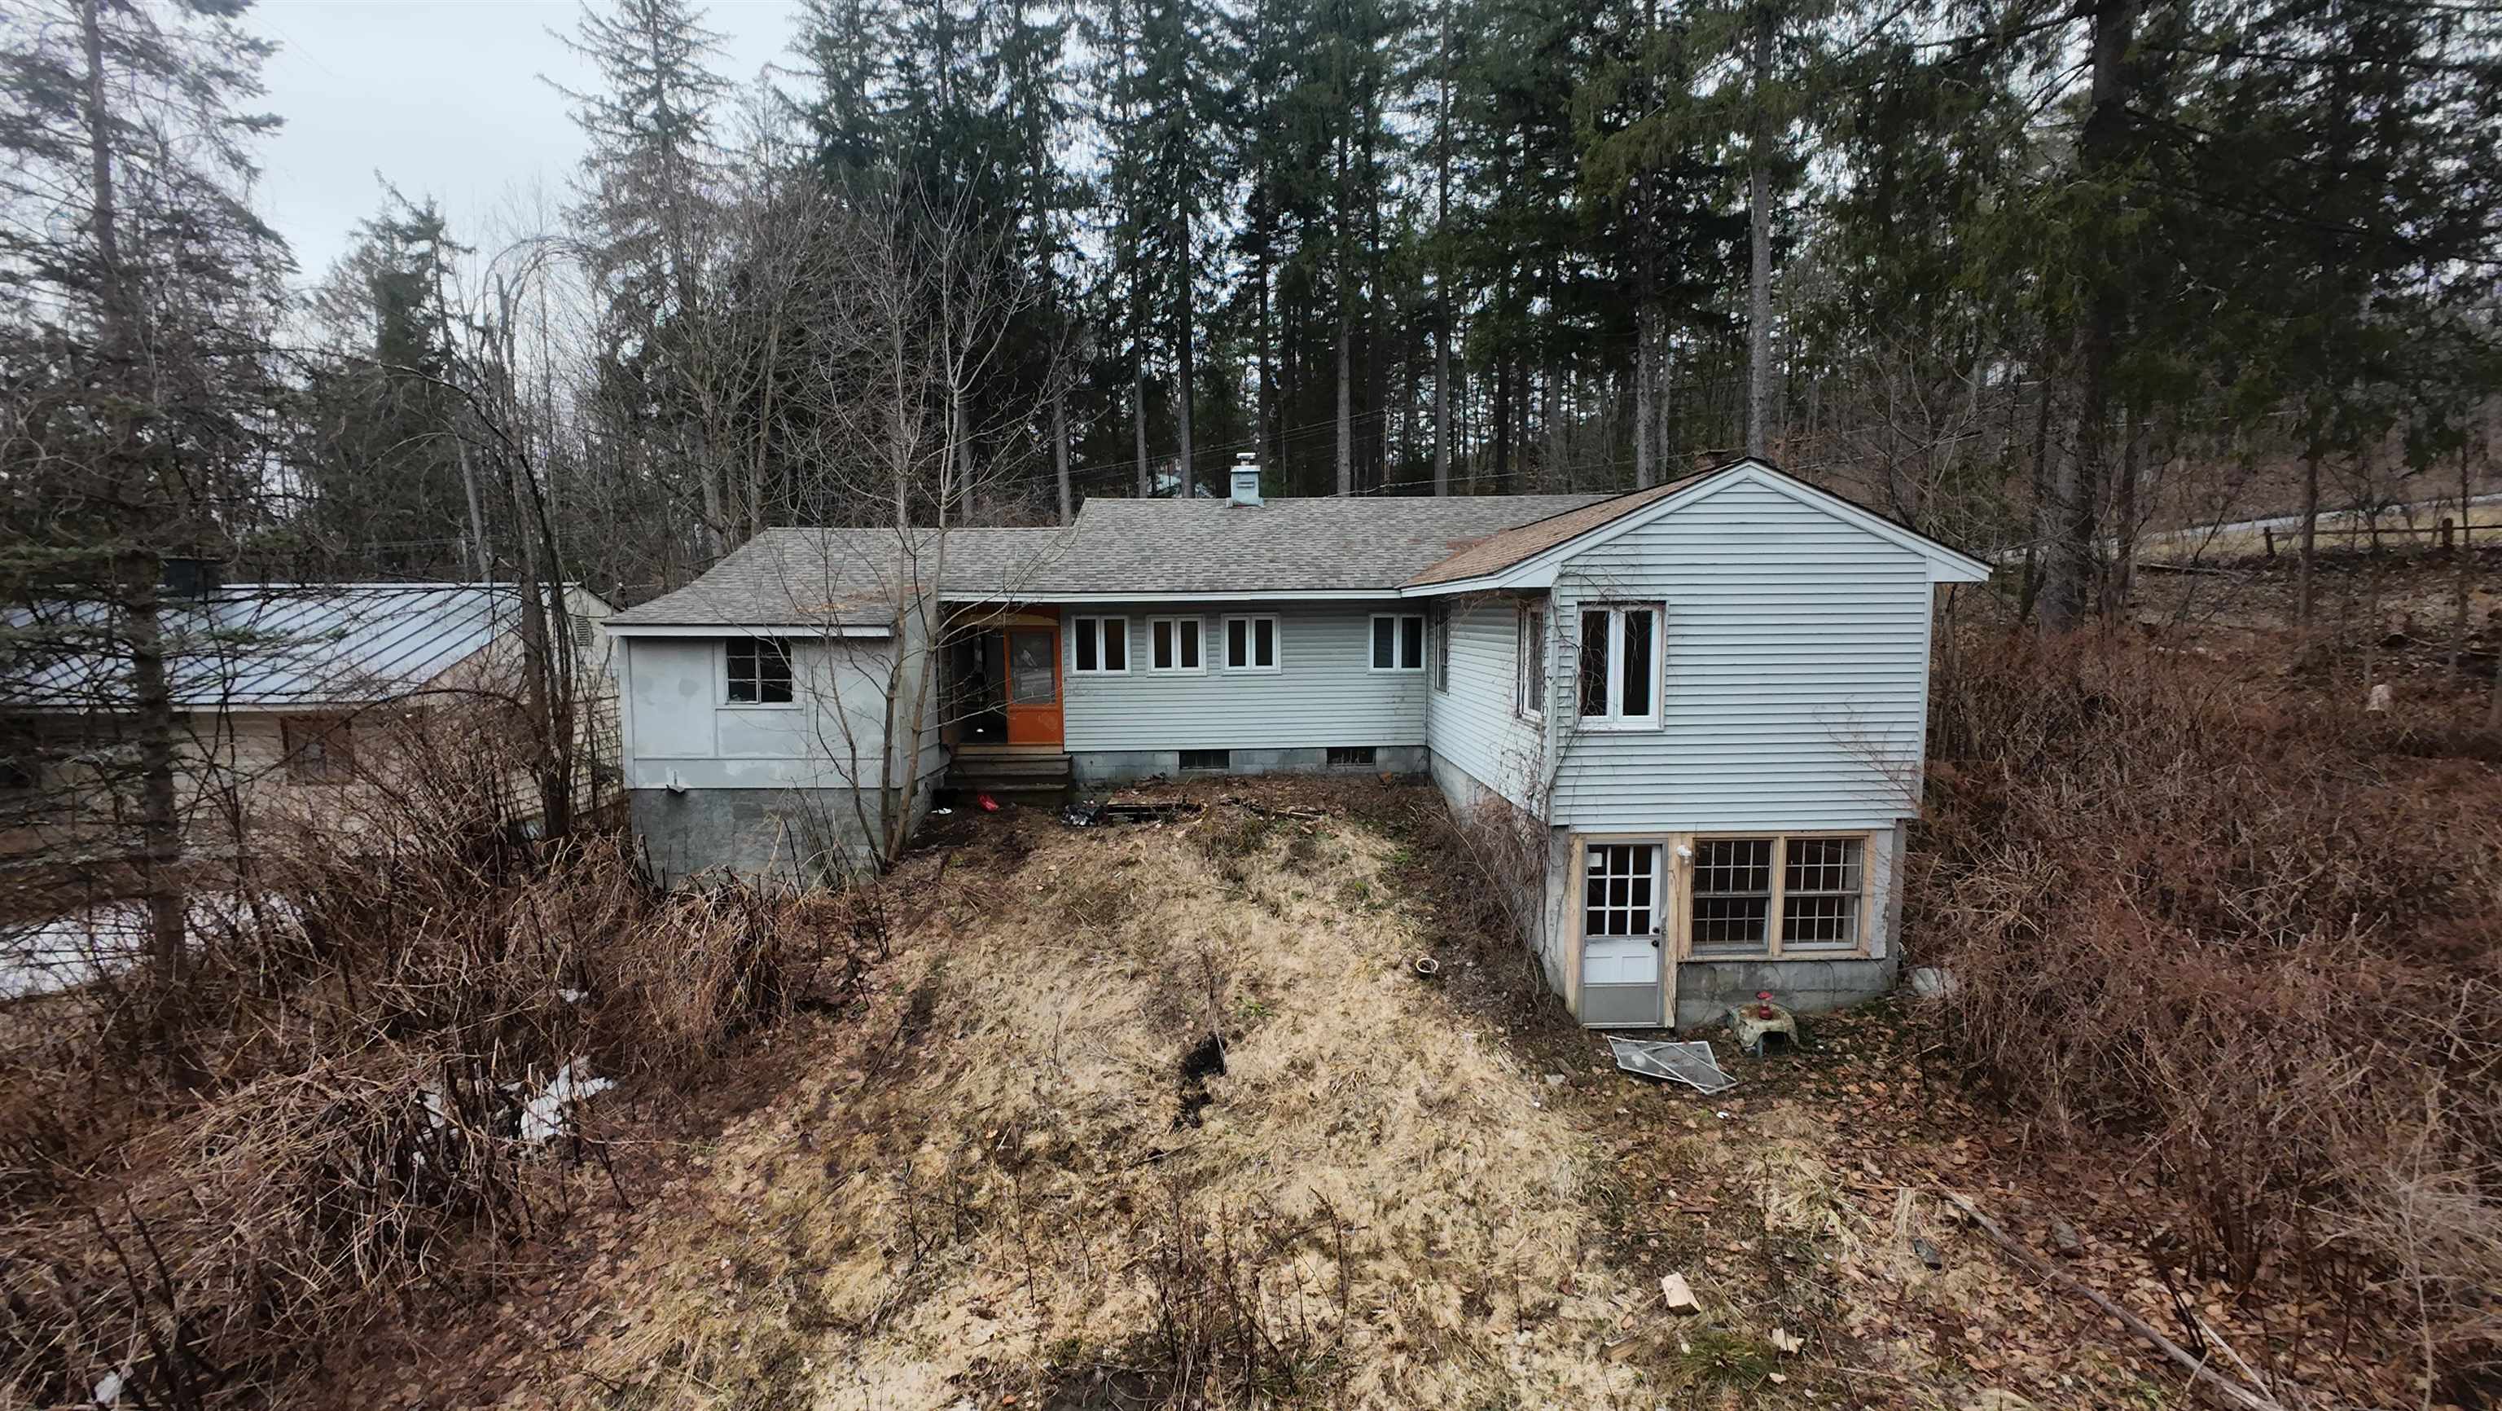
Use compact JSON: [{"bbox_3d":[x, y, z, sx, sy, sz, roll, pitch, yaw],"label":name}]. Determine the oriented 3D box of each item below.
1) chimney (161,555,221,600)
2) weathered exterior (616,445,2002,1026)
[{"bbox_3d":[-19.986,-2.394,15.052,0.609,0.726,0.450,-1,6,-2],"label":"chimney"},{"bbox_3d":[-0.476,-0.467,13.646,15.600,6.900,11.550,-1,6,-2],"label":"weathered exterior"}]

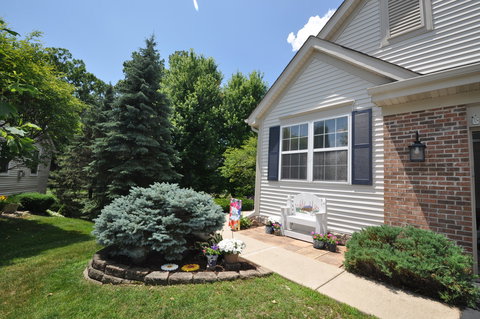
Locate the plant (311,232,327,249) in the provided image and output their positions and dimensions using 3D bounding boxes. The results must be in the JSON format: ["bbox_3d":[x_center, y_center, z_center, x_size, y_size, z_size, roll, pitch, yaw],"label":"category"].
[{"bbox_3d":[1.562,1.567,3.946,0.240,0.280,0.240,8,-7,-42],"label":"plant"}]

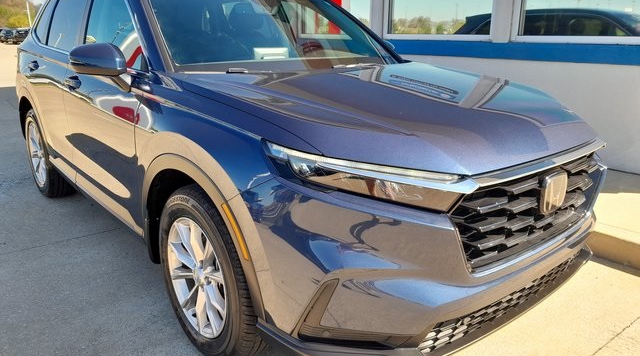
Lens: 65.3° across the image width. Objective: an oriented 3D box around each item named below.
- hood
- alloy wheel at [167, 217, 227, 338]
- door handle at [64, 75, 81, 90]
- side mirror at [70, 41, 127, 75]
[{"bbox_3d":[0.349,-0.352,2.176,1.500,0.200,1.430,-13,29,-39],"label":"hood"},{"bbox_3d":[-0.410,0.371,1.984,0.190,0.484,0.484,-13,20,-39],"label":"alloy wheel"},{"bbox_3d":[-1.321,-0.509,2.682,0.060,0.060,0.210,-13,20,-39],"label":"door handle"},{"bbox_3d":[-0.977,-0.518,2.219,0.230,0.150,0.165,-13,20,-39],"label":"side mirror"}]

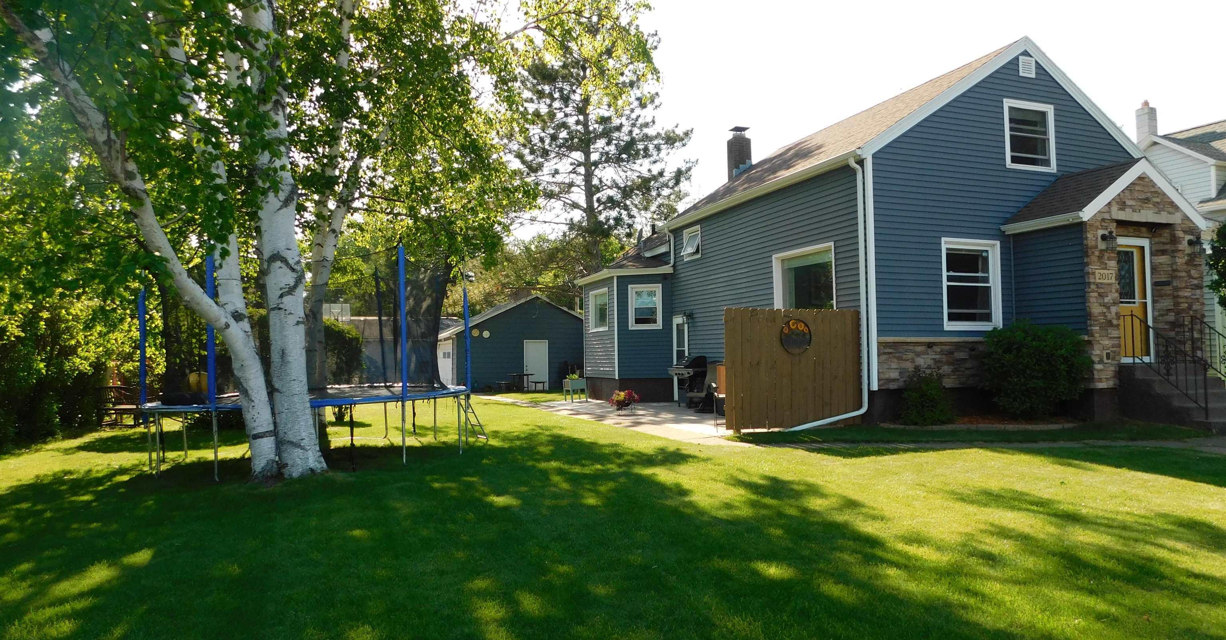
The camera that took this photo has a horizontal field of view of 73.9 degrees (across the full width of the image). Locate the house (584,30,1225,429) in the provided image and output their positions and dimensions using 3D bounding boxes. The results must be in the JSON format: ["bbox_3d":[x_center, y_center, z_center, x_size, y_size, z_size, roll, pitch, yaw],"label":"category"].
[{"bbox_3d":[5.091,-1.425,17.706,8.650,6.580,11.500,1,-3,-21],"label":"house"}]

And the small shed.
[{"bbox_3d":[-4.240,1.071,36.598,7.300,3.950,7.000,1,-3,-21],"label":"small shed"}]

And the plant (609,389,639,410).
[{"bbox_3d":[0.212,1.490,15.000,0.570,0.460,0.550,0,-3,1],"label":"plant"}]

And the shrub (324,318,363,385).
[{"bbox_3d":[-5.787,1.048,17.300,1.150,2.150,1.150,1,-3,-18],"label":"shrub"}]

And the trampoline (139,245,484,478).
[{"bbox_3d":[-4.346,0.542,11.929,4.550,2.800,4.500,0,-2,-20],"label":"trampoline"}]

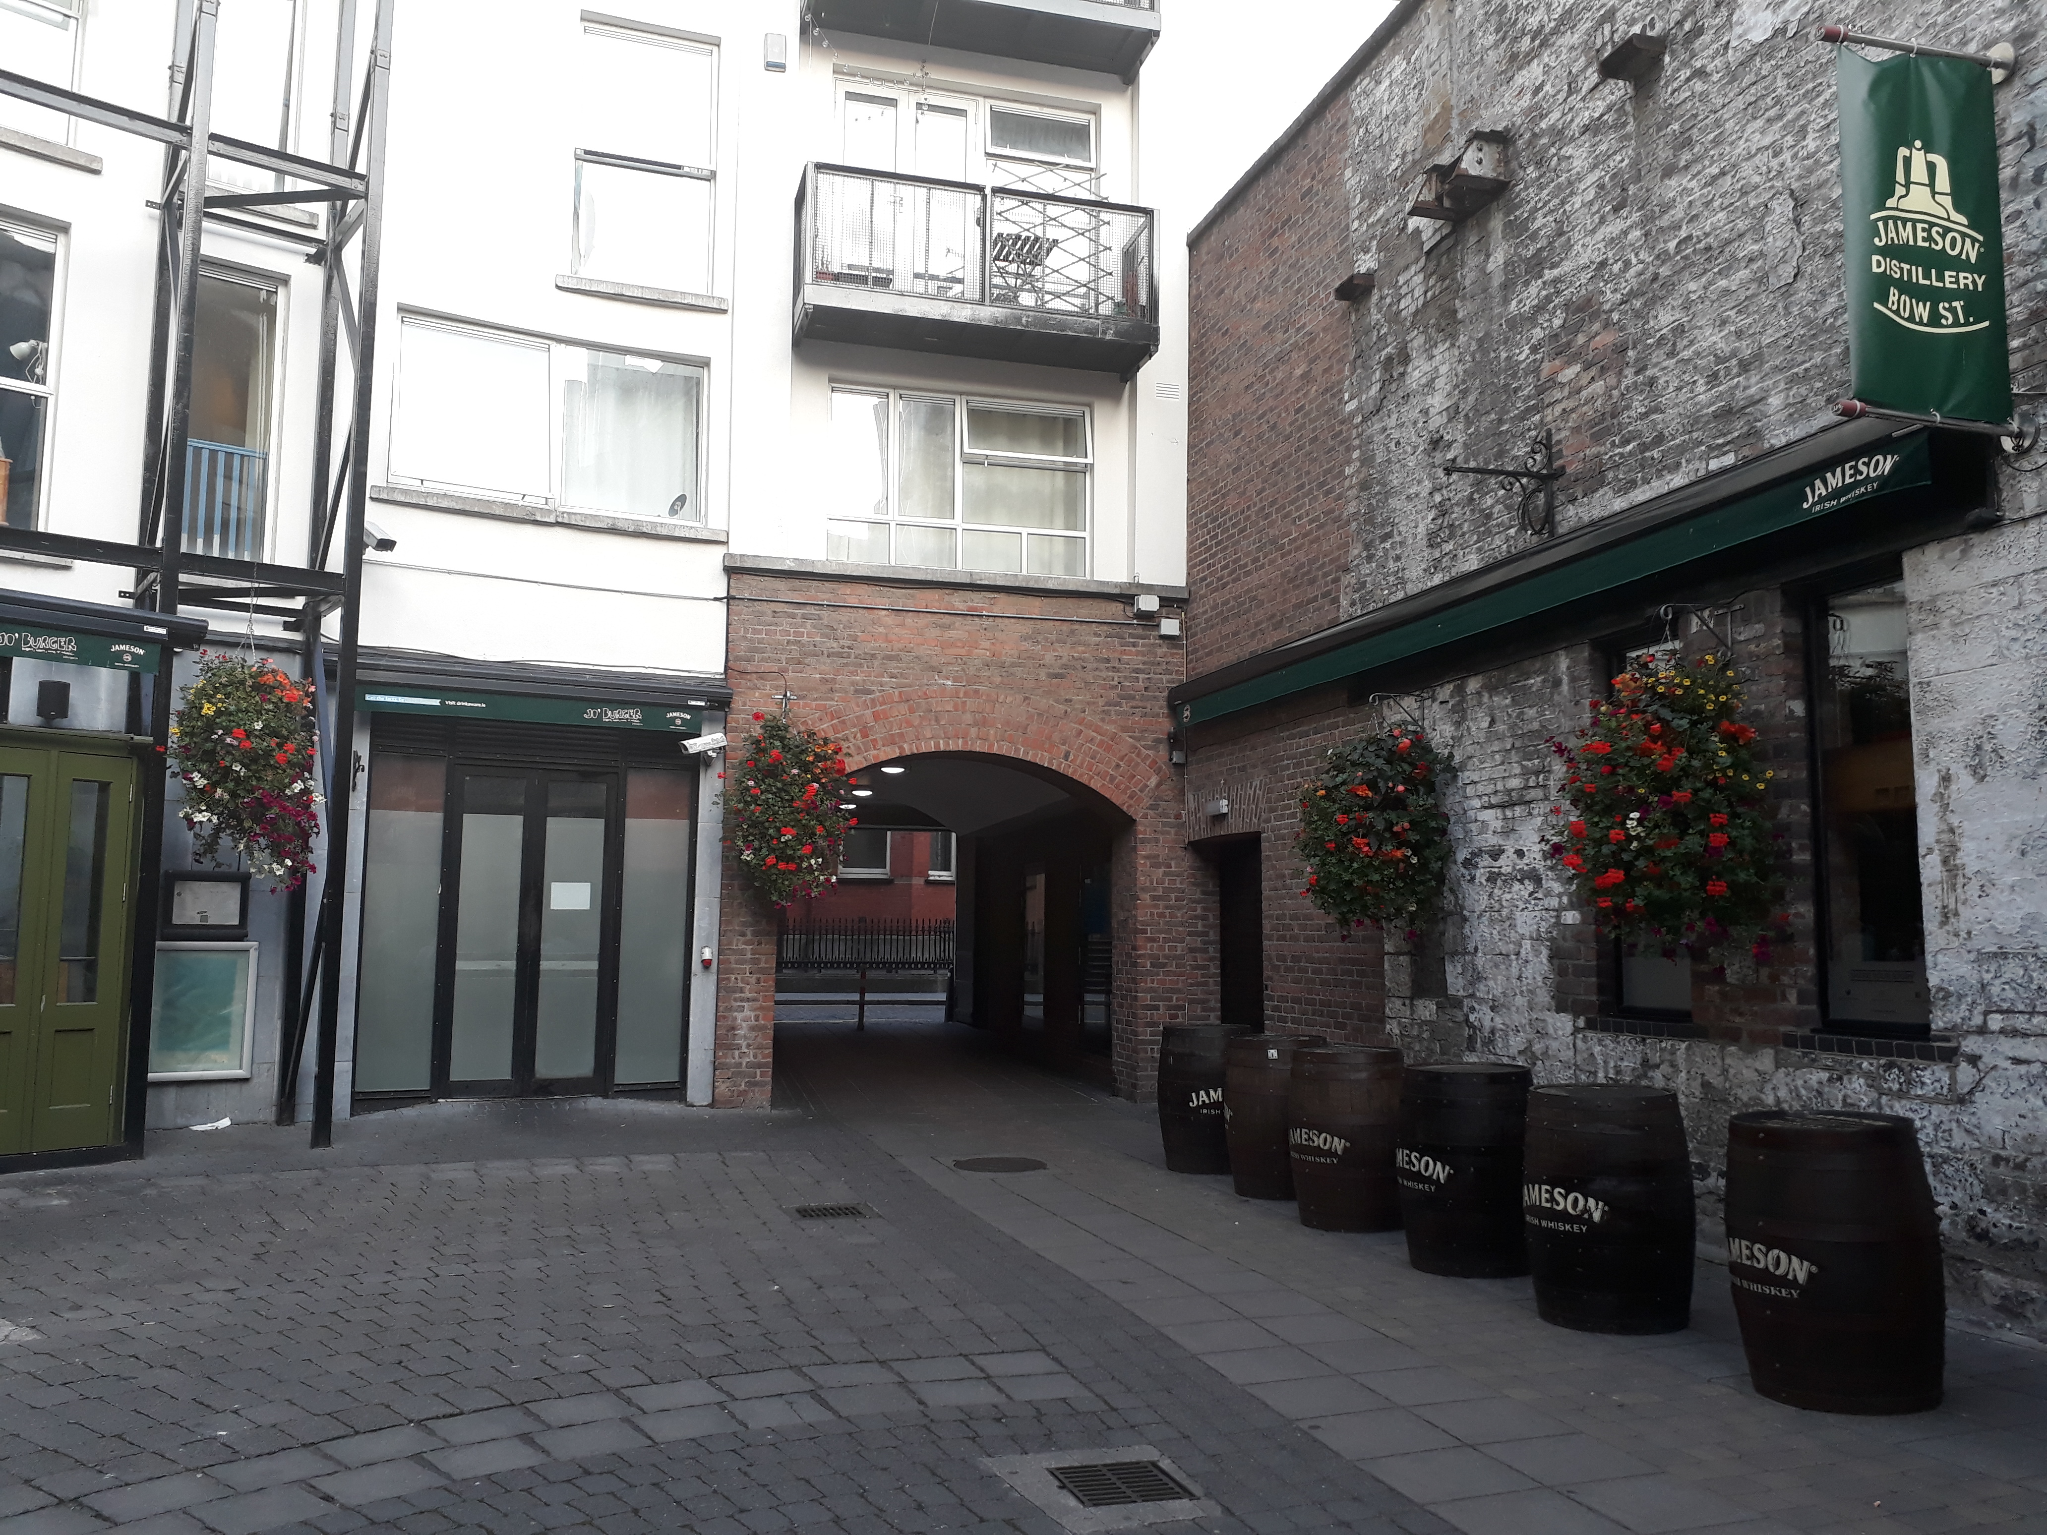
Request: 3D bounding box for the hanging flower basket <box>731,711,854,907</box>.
[{"bbox_3d":[-1.856,0.334,12.821,0.970,1.550,0.880,2,-6,-16],"label":"hanging flower basket"}]

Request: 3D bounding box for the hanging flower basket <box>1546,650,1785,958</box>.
[{"bbox_3d":[2.952,0.169,7.349,0.900,1.400,1.020,2,-6,-18],"label":"hanging flower basket"}]

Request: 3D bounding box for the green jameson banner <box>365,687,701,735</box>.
[{"bbox_3d":[-3.739,-0.434,12.268,2.610,0.186,0.060,4,-7,-27],"label":"green jameson banner"}]

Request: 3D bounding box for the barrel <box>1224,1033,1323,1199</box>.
[{"bbox_3d":[1.523,2.068,9.509,0.650,0.900,0.650,-2,-7,22],"label":"barrel"}]

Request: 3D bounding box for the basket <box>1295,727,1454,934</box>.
[{"bbox_3d":[2.169,0.390,9.865,0.850,1.270,0.950,2,-6,-18],"label":"basket"}]

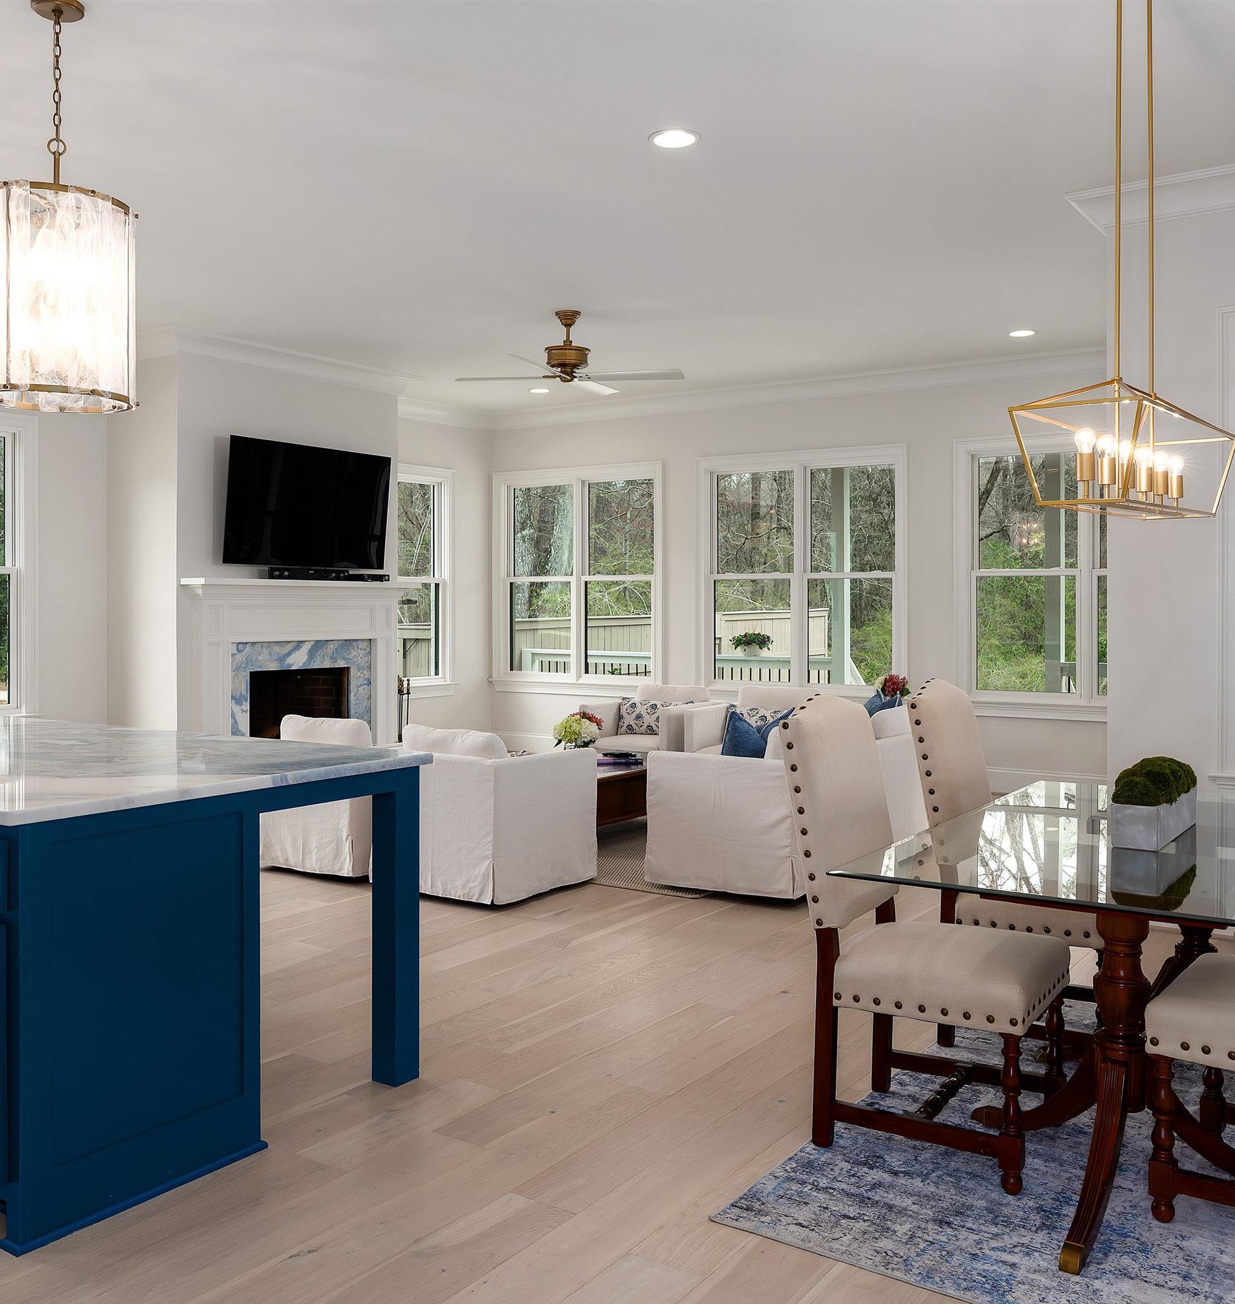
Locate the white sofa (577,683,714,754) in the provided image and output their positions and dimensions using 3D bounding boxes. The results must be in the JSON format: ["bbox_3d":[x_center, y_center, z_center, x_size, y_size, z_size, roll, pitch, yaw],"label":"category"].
[{"bbox_3d":[0.249,0.622,8.899,0.700,0.800,0.750,1,2,34],"label":"white sofa"}]

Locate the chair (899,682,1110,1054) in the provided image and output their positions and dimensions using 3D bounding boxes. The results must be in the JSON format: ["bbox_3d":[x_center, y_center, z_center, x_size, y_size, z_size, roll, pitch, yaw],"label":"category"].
[{"bbox_3d":[1.271,0.643,4.026,0.625,1.100,0.485,1,2,34],"label":"chair"}]

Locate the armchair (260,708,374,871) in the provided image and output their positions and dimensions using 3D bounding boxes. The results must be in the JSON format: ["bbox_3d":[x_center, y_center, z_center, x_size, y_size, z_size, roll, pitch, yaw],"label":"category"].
[{"bbox_3d":[-1.474,0.733,7.033,0.820,0.800,0.780,1,2,31],"label":"armchair"}]

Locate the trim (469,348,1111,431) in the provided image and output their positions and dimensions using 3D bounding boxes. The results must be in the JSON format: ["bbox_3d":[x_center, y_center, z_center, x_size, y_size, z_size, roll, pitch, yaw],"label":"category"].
[{"bbox_3d":[1.330,-1.944,9.731,5.800,0.150,0.130,1,2,33],"label":"trim"}]

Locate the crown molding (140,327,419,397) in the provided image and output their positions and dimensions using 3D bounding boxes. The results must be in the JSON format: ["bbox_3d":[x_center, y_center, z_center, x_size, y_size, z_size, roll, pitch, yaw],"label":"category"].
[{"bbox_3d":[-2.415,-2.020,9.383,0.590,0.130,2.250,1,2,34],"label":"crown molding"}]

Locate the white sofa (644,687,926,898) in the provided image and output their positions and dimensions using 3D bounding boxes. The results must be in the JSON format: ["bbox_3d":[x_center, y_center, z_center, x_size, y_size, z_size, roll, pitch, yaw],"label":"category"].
[{"bbox_3d":[1.045,0.681,6.932,0.810,0.820,1.990,1,2,34],"label":"white sofa"}]

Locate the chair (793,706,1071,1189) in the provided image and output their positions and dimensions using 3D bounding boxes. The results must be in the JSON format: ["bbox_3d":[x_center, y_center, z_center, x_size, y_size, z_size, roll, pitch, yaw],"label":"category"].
[{"bbox_3d":[0.790,0.669,3.294,0.630,1.100,0.485,1,2,34],"label":"chair"}]

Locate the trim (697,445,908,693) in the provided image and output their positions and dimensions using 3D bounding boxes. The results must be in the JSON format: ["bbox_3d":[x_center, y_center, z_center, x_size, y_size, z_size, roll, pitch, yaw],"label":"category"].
[{"bbox_3d":[1.357,-0.558,9.815,1.690,1.870,0.100,1,2,33],"label":"trim"}]

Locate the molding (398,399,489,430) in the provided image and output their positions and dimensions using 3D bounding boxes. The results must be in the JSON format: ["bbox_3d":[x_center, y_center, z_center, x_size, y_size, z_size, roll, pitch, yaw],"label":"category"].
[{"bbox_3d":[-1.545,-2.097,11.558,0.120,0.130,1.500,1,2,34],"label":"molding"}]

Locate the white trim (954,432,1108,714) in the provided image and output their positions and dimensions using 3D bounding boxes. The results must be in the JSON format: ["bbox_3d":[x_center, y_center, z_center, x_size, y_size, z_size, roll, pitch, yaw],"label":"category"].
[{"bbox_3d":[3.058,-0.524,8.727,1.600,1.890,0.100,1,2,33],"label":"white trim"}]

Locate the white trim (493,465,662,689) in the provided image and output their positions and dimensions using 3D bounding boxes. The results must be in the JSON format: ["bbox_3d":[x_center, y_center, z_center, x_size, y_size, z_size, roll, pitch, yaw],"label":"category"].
[{"bbox_3d":[-0.379,-0.660,11.612,1.888,1.954,0.110,1,2,34],"label":"white trim"}]

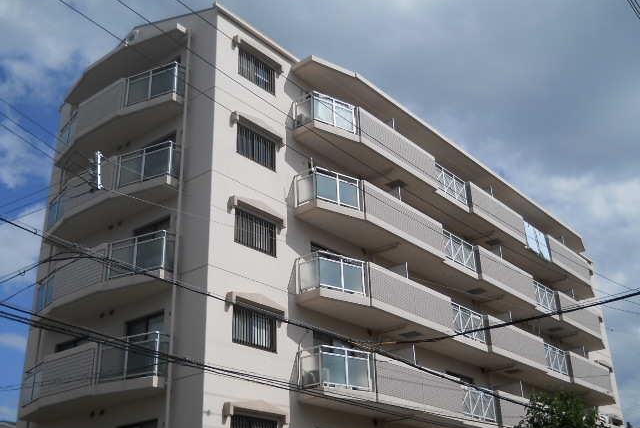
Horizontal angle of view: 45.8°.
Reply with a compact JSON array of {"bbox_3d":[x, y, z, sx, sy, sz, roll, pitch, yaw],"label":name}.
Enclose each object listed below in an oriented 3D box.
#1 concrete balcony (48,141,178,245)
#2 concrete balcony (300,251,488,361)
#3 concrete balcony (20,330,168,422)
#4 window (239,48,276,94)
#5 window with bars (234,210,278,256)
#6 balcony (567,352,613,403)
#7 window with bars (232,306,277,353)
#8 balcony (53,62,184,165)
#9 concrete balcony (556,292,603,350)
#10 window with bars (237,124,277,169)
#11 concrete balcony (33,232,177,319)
[{"bbox_3d":[-6.494,-0.606,22.872,5.829,1.403,0.959,-20,-31,33],"label":"concrete balcony"},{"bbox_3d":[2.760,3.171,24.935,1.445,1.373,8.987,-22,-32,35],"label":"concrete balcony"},{"bbox_3d":[-6.328,4.434,20.435,5.829,1.403,0.959,-20,-31,33],"label":"concrete balcony"},{"bbox_3d":[-1.970,-4.470,23.828,0.150,0.993,1.632,-22,-32,35],"label":"window"},{"bbox_3d":[-1.804,0.570,21.391,0.150,0.993,1.632,-22,-32,35],"label":"window with bars"},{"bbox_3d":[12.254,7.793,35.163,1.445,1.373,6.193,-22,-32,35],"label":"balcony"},{"bbox_3d":[-1.721,3.089,20.172,0.150,0.993,1.632,-22,-32,35],"label":"window with bars"},{"bbox_3d":[-6.593,-3.094,24.154,5.874,1.386,1.140,-22,-32,35],"label":"balcony"},{"bbox_3d":[12.075,5.198,36.150,1.360,1.392,6.472,-22,-32,35],"label":"concrete balcony"},{"bbox_3d":[-1.844,-1.998,22.581,0.150,1.090,1.704,-22,-32,35],"label":"window with bars"},{"bbox_3d":[-6.425,1.947,21.721,5.874,1.386,1.140,-22,-32,35],"label":"concrete balcony"}]

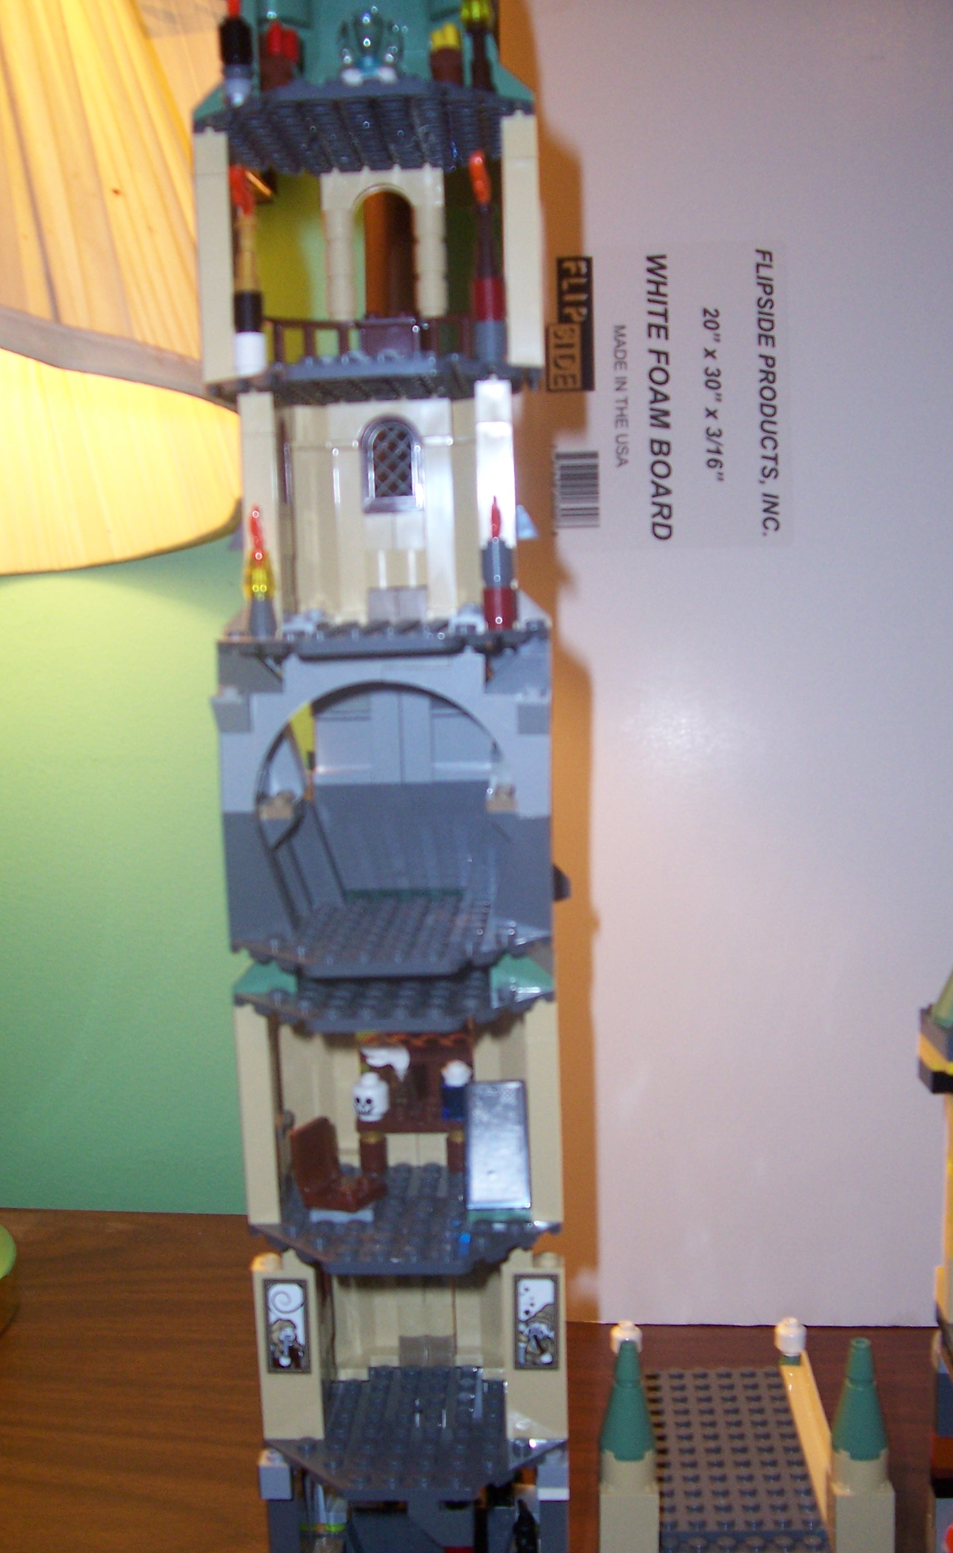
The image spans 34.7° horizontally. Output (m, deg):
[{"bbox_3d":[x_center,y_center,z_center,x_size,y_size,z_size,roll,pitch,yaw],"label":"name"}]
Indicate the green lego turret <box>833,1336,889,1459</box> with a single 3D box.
[{"bbox_3d":[0.105,0.169,0.416,0.016,0.029,0.016,-1,6,3],"label":"green lego turret"}]

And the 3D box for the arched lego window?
[{"bbox_3d":[-0.022,-0.083,0.404,0.016,0.026,0.008,-1,6,3],"label":"arched lego window"}]

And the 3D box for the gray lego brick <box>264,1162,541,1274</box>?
[{"bbox_3d":[-0.018,0.113,0.401,0.079,0.005,0.075,-1,6,3],"label":"gray lego brick"}]

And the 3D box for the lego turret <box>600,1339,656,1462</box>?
[{"bbox_3d":[0.041,0.169,0.417,0.016,0.029,0.016,-1,6,3],"label":"lego turret"}]

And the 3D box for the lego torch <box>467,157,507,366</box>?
[{"bbox_3d":[0.002,-0.121,0.355,0.009,0.049,0.009,-1,6,3],"label":"lego torch"}]

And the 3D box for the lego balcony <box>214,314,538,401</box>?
[{"bbox_3d":[-0.024,-0.104,0.377,0.080,0.022,0.075,-1,6,3],"label":"lego balcony"}]

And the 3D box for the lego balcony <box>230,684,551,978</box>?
[{"bbox_3d":[-0.021,0.010,0.388,0.080,0.068,0.076,-1,6,3],"label":"lego balcony"}]

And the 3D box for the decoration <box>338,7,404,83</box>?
[{"bbox_3d":[-0.024,-0.162,0.339,0.015,0.015,0.014,-2,8,2],"label":"decoration"}]

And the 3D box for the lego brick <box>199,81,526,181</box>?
[{"bbox_3d":[-0.026,-0.158,0.372,0.080,0.005,0.080,-2,9,2],"label":"lego brick"}]

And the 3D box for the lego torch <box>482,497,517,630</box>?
[{"bbox_3d":[0.005,-0.050,0.363,0.008,0.031,0.008,-2,8,2],"label":"lego torch"}]

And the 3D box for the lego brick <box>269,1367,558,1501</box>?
[{"bbox_3d":[-0.016,0.174,0.419,0.080,0.005,0.080,-1,7,2],"label":"lego brick"}]

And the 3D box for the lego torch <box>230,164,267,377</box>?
[{"bbox_3d":[-0.053,-0.118,0.355,0.009,0.048,0.008,-2,8,2],"label":"lego torch"}]

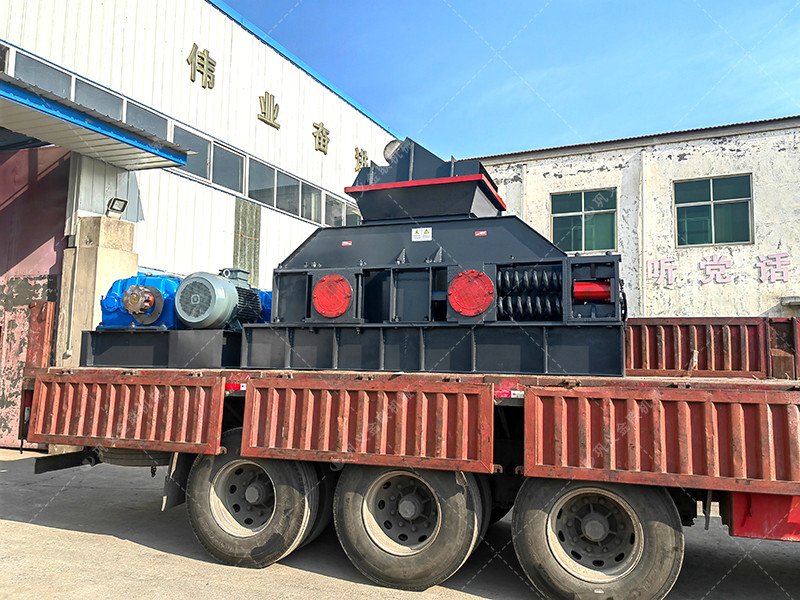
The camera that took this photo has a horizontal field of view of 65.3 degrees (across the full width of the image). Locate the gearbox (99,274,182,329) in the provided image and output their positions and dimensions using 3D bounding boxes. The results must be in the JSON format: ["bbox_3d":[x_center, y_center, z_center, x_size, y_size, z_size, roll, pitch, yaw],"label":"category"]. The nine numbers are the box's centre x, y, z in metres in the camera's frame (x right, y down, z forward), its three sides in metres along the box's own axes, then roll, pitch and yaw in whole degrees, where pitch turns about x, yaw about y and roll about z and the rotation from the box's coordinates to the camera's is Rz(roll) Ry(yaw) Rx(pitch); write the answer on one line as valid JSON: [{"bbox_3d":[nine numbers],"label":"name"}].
[{"bbox_3d":[-2.657,0.020,6.418,0.970,0.590,0.500,-1,-6,20],"label":"gearbox"}]

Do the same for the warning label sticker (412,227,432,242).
[{"bbox_3d":[0.193,-0.562,5.379,0.182,0.112,0.005,-1,-6,20],"label":"warning label sticker"}]

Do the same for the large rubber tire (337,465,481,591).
[{"bbox_3d":[0.047,1.529,4.532,1.060,1.060,0.280,-1,-6,20],"label":"large rubber tire"}]

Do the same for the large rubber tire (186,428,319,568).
[{"bbox_3d":[-1.190,1.552,4.972,1.060,1.060,0.280,-1,-6,20],"label":"large rubber tire"}]

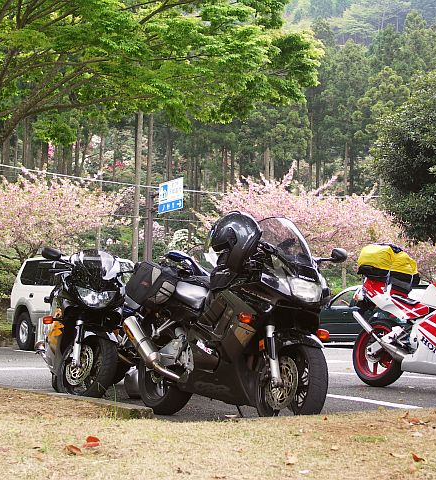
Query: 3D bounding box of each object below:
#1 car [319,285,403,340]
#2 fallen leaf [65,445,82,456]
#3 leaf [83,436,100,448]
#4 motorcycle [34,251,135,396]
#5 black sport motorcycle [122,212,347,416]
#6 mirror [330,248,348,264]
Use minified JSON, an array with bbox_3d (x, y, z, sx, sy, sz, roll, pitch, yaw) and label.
[{"bbox_3d":[3.350,1.722,23.200,4.400,1.420,1.700,2,-5,-22],"label":"car"},{"bbox_3d":[-0.566,0.824,3.980,0.068,0.033,0.055,1,-4,0],"label":"fallen leaf"},{"bbox_3d":[-0.516,0.826,4.150,0.075,0.045,0.055,1,-4,0],"label":"leaf"},{"bbox_3d":[-1.050,0.684,8.050,0.720,1.160,2.060,2,-4,-13],"label":"motorcycle"},{"bbox_3d":[0.070,0.519,6.280,0.740,1.250,2.060,3,-5,-31],"label":"black sport motorcycle"},{"bbox_3d":[0.723,0.095,6.050,0.150,0.090,0.070,4,-6,-40],"label":"mirror"}]

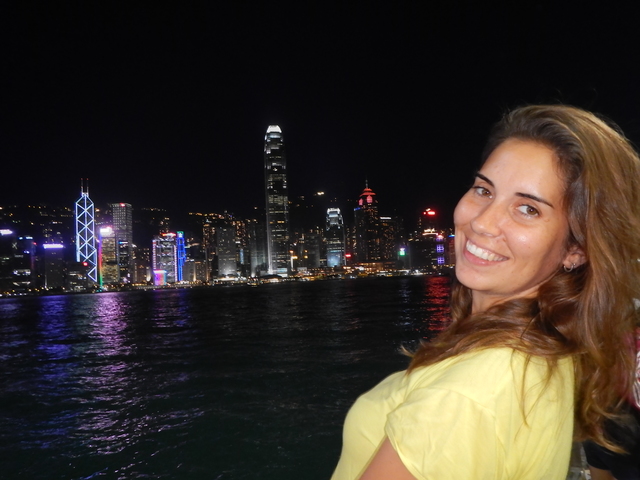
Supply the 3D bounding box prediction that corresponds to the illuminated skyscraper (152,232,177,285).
[{"bbox_3d":[-512.000,70.400,1716.000,68.000,179.000,55.000,-1,-5,-27],"label":"illuminated skyscraper"}]

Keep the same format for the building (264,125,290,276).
[{"bbox_3d":[-113.000,-92.100,1387.400,56.000,412.000,56.000,-2,-4,-9],"label":"building"}]

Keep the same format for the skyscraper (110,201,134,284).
[{"bbox_3d":[-643.700,19.000,1692.300,48.000,283.000,48.000,-3,-4,0],"label":"skyscraper"}]

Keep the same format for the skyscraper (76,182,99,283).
[{"bbox_3d":[-753.600,-16.200,1672.100,53.000,367.000,53.000,0,-5,-32],"label":"skyscraper"}]

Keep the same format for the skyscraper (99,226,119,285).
[{"bbox_3d":[-603.800,54.000,1483.500,44.000,185.000,36.000,0,-5,-30],"label":"skyscraper"}]

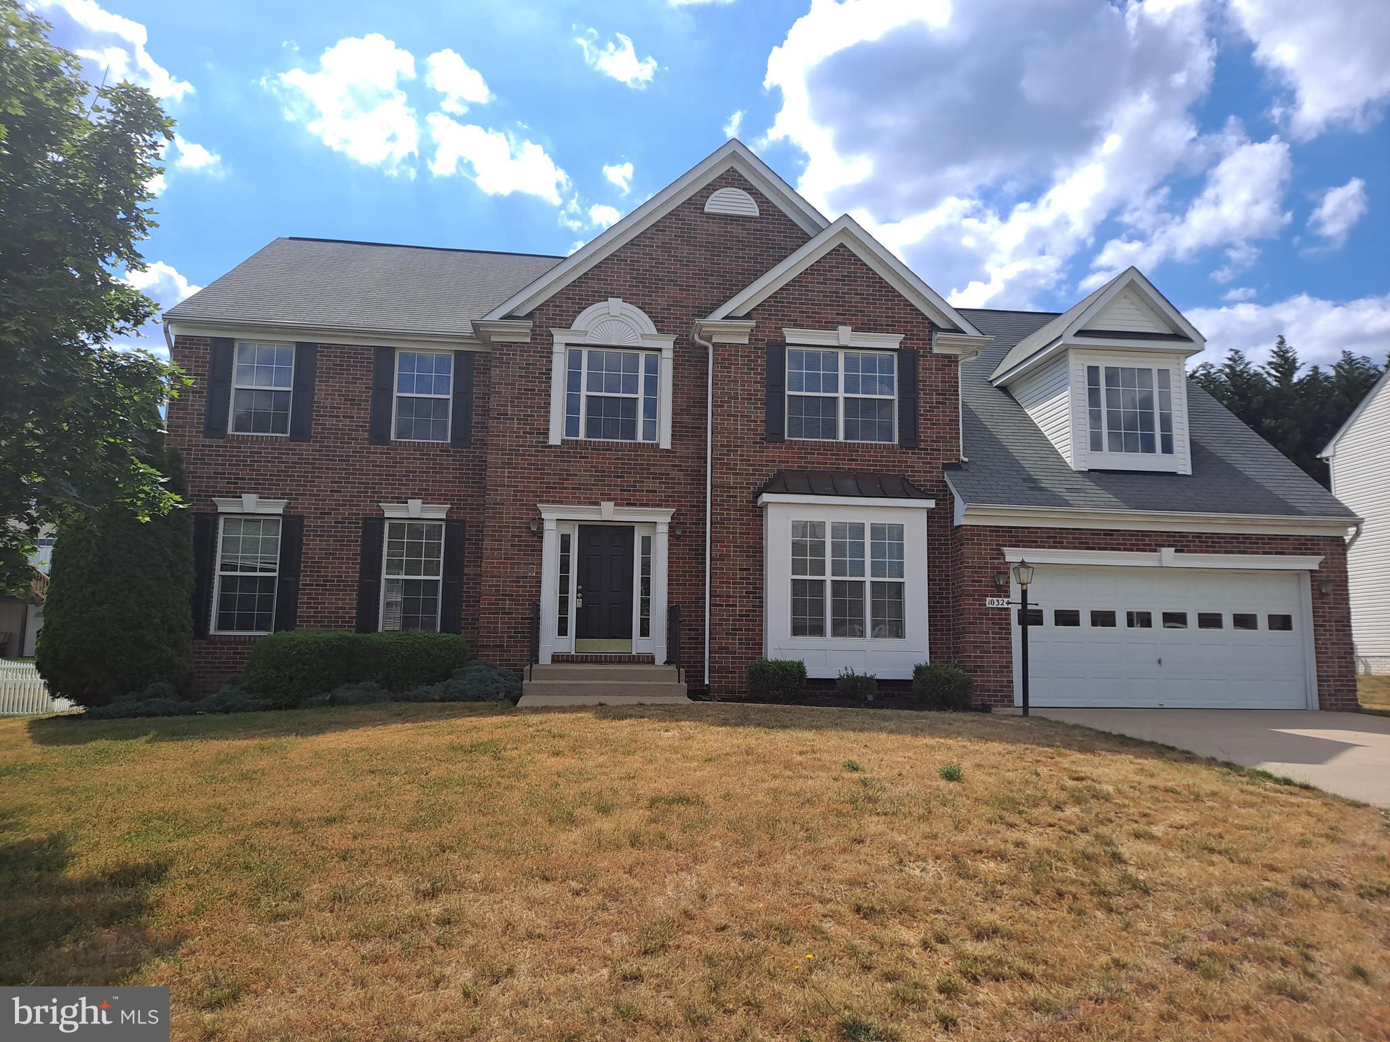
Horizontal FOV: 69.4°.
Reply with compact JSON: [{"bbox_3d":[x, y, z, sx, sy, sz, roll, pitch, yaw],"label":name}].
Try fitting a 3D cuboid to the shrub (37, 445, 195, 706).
[{"bbox_3d":[-8.116,0.719,14.193,1.950,3.790,1.900,2,-7,-7],"label":"shrub"}]

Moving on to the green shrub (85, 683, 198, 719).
[{"bbox_3d":[-7.258,2.361,13.197,1.280,0.450,1.000,2,-7,-7],"label":"green shrub"}]

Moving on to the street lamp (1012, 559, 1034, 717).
[{"bbox_3d":[4.500,1.583,13.696,0.280,2.148,0.280,2,-7,-7],"label":"street lamp"}]

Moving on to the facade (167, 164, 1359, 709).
[{"bbox_3d":[1.088,-1.552,15.898,18.480,8.840,2.020,2,-7,-7],"label":"facade"}]

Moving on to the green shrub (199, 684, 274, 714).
[{"bbox_3d":[-6.204,2.402,13.583,0.880,0.373,0.820,2,-7,-7],"label":"green shrub"}]

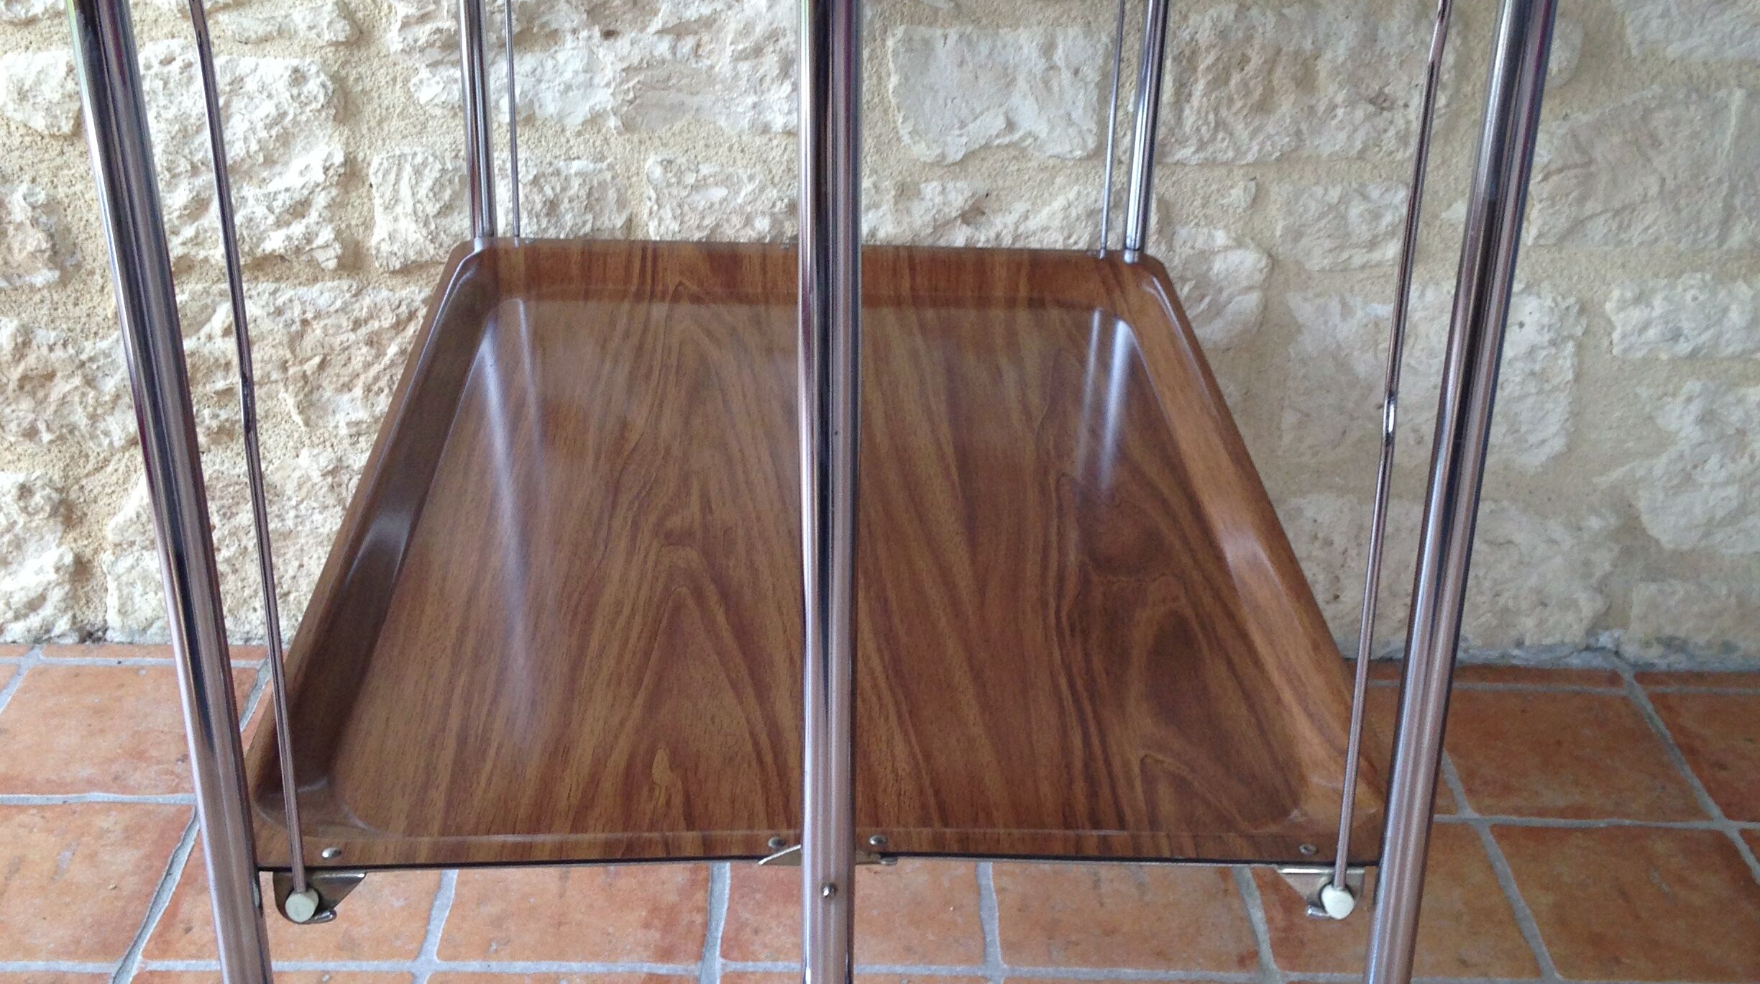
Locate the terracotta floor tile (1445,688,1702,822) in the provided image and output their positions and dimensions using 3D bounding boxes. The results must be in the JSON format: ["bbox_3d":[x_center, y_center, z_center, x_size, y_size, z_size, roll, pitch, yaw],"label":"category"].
[{"bbox_3d":[0.450,0.175,1.485,0.150,0.010,0.154,0,26,-2],"label":"terracotta floor tile"}]

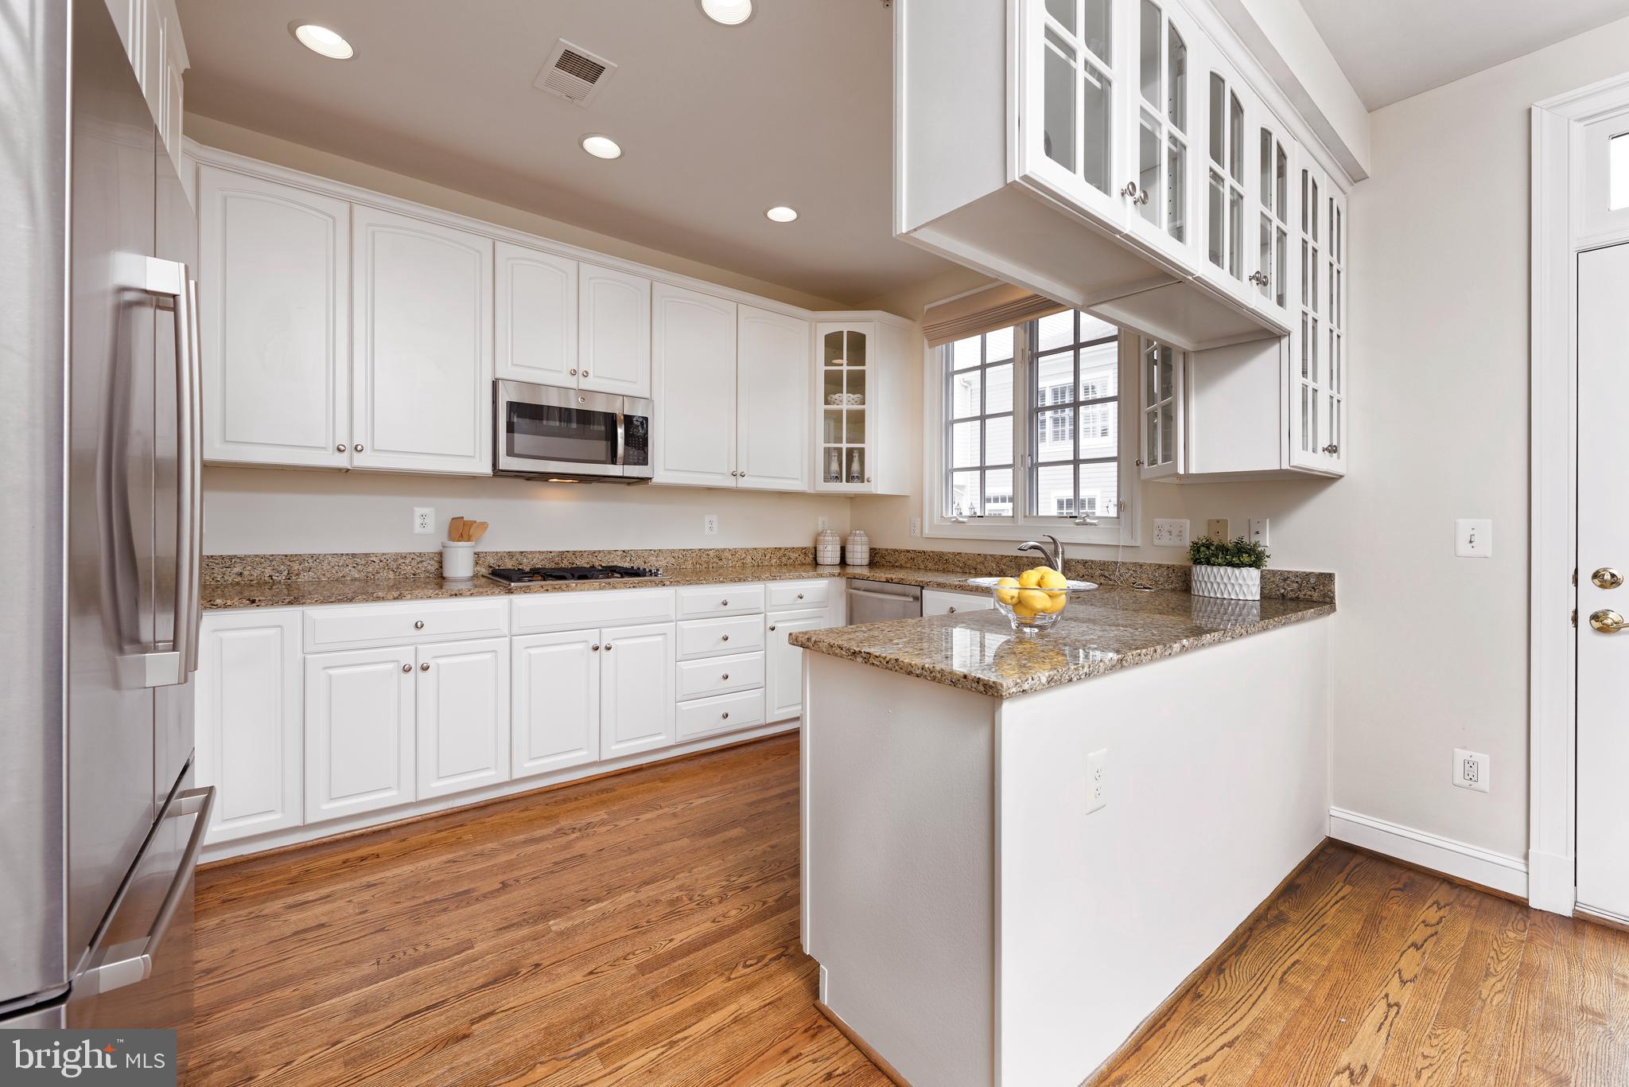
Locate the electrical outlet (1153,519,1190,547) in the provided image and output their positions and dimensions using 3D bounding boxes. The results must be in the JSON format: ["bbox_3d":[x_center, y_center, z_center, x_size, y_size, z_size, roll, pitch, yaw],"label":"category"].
[{"bbox_3d":[1.619,-0.045,2.877,0.009,0.120,0.153,0,1,-38],"label":"electrical outlet"}]

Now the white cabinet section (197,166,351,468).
[{"bbox_3d":[-2.153,-0.841,2.559,0.439,1.068,0.330,0,1,-38],"label":"white cabinet section"}]

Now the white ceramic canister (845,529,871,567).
[{"bbox_3d":[0.294,0.032,4.280,0.160,0.243,0.160,0,1,0],"label":"white ceramic canister"}]

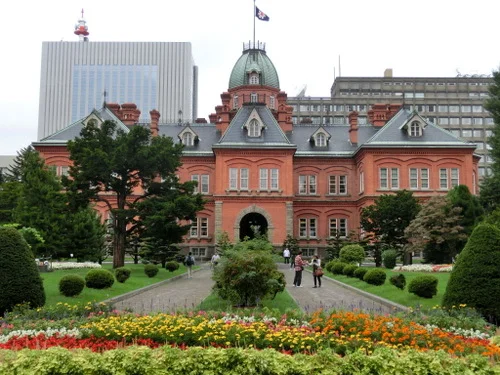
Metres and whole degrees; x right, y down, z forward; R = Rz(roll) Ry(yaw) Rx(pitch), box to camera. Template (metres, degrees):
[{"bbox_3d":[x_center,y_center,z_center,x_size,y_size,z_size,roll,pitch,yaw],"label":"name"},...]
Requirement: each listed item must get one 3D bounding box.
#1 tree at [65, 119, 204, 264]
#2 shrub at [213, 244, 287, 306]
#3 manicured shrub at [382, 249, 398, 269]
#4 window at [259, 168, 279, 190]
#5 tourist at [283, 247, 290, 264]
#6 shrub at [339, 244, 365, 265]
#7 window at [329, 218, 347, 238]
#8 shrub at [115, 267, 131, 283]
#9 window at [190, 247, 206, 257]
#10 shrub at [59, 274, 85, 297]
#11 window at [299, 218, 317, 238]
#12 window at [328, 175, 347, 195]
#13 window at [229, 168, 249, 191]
[{"bbox_3d":[-10.188,0.493,50.538,12.068,12.942,11.000,0,-6,0],"label":"tree"},{"bbox_3d":[-0.041,2.901,19.104,2.400,2.080,2.300,0,-6,0],"label":"shrub"},{"bbox_3d":[11.637,5.980,47.991,1.330,1.550,1.330,0,-6,0],"label":"manicured shrub"},{"bbox_3d":[2.462,-1.031,74.490,2.530,2.860,0.250,0,-6,0],"label":"window"},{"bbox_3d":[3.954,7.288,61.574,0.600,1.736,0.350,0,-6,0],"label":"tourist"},{"bbox_3d":[8.755,5.802,49.668,2.210,1.710,2.200,0,-6,0],"label":"shrub"},{"bbox_3d":[11.786,5.420,77.164,2.471,2.560,0.300,0,-6,0],"label":"window"},{"bbox_3d":[-5.933,4.127,27.100,0.750,0.743,0.750,0,-6,0],"label":"shrub"},{"bbox_3d":[-7.206,8.994,81.005,2.220,1.350,0.250,0,-6,0],"label":"window"},{"bbox_3d":[-5.982,3.316,19.474,0.876,0.726,0.876,0,-6,0],"label":"shrub"},{"bbox_3d":[7.732,5.420,77.164,2.377,2.560,0.300,0,-6,0],"label":"window"},{"bbox_3d":[12.789,-0.334,83.825,2.594,2.832,0.300,0,-6,0],"label":"window"},{"bbox_3d":[-1.300,-1.009,70.515,2.404,2.643,0.300,0,-6,0],"label":"window"}]

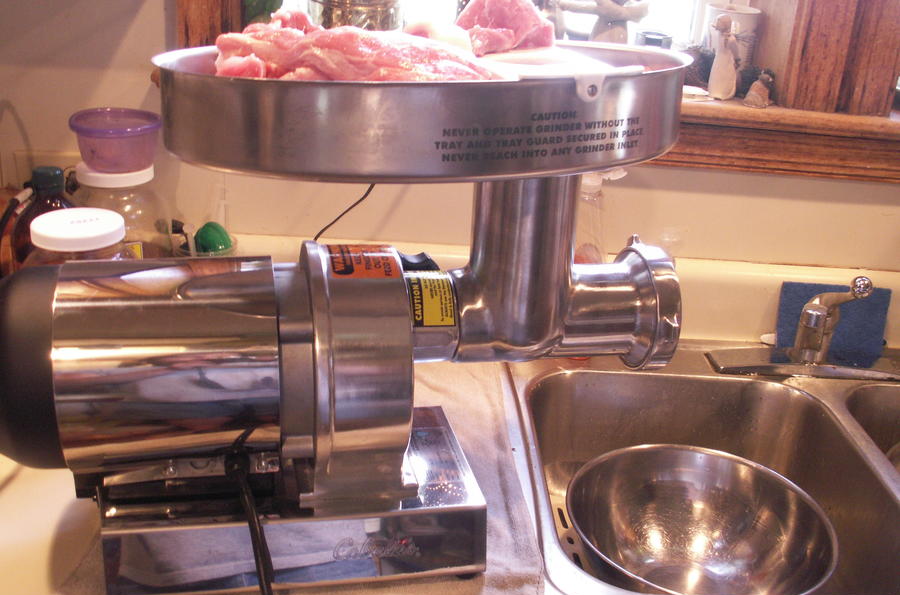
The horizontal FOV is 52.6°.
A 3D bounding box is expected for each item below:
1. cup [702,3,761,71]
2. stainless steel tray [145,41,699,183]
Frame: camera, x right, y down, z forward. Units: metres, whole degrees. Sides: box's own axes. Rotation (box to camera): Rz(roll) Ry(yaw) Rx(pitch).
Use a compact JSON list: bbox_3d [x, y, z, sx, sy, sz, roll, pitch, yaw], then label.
[{"bbox_3d":[0.360,-0.321,1.184,0.070,0.102,0.070,4,22,-1],"label":"cup"},{"bbox_3d":[-0.007,-0.141,0.646,0.384,0.059,0.230,-4,23,-16],"label":"stainless steel tray"}]

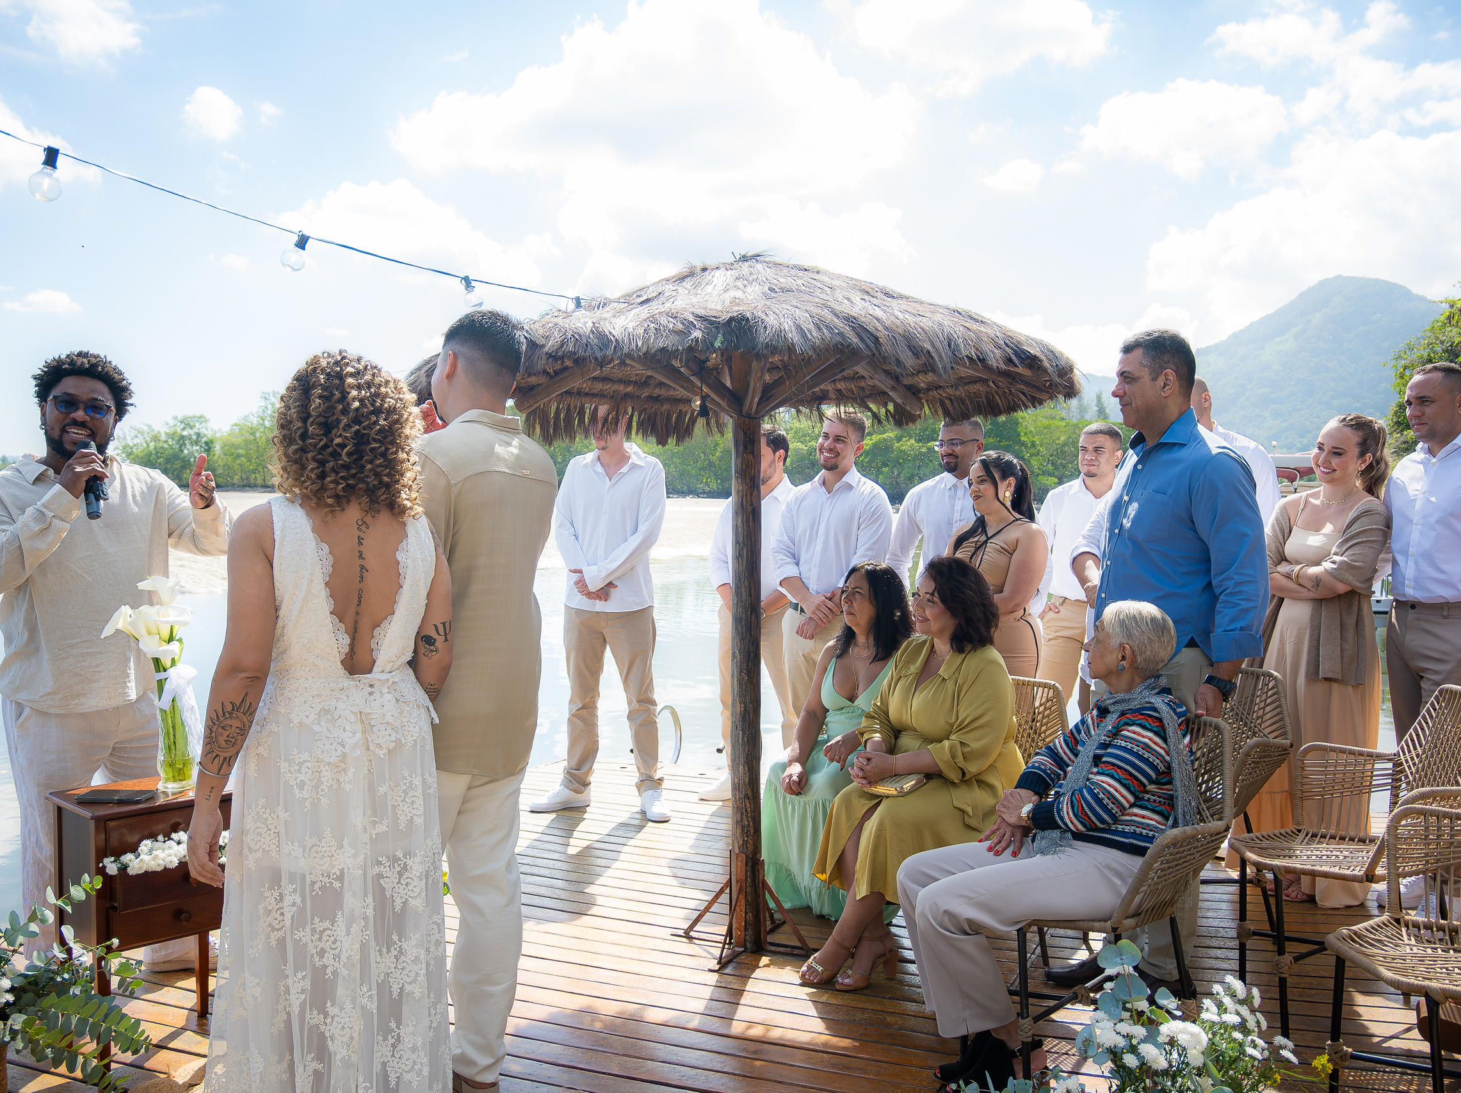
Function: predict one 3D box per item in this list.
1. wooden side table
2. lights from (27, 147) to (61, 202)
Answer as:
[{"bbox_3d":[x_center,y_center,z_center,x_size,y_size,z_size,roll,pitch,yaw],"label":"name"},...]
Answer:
[{"bbox_3d":[-1.390,0.912,3.114,0.390,0.620,0.345,-2,3,-42],"label":"wooden side table"},{"bbox_3d":[-0.861,-0.467,1.600,0.041,0.072,0.041,6,3,0],"label":"lights"}]

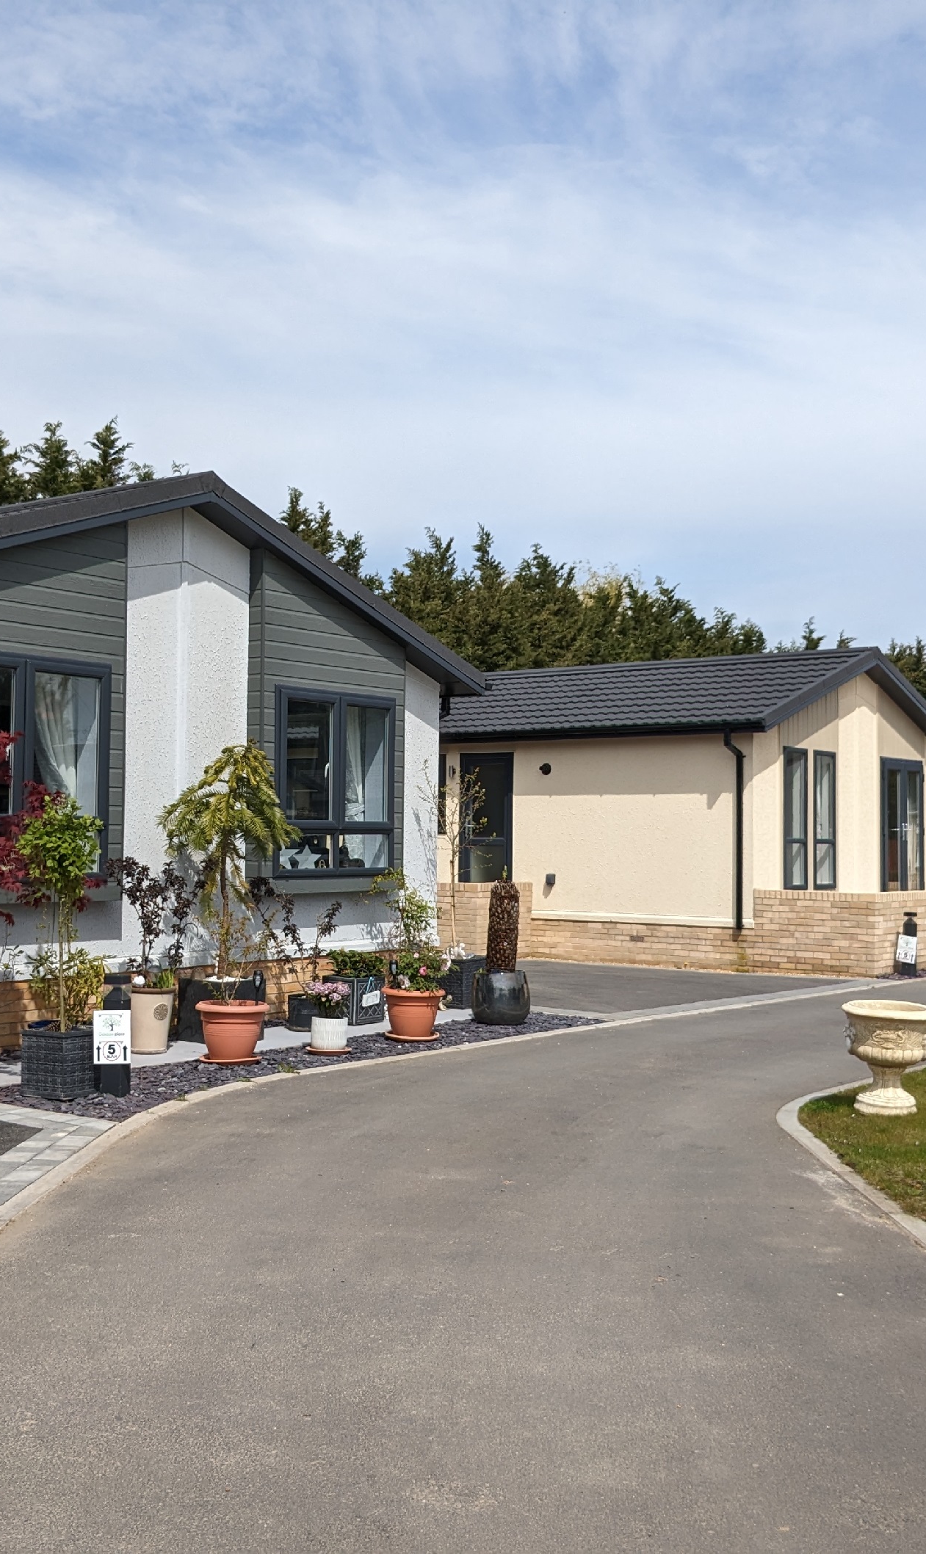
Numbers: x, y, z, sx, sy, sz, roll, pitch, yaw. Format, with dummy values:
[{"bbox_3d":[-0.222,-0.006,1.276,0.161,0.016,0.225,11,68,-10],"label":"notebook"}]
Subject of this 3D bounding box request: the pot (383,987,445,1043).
[{"bbox_3d":[-0.373,1.814,12.353,0.487,0.366,0.487,1,-2,-2],"label":"pot"}]

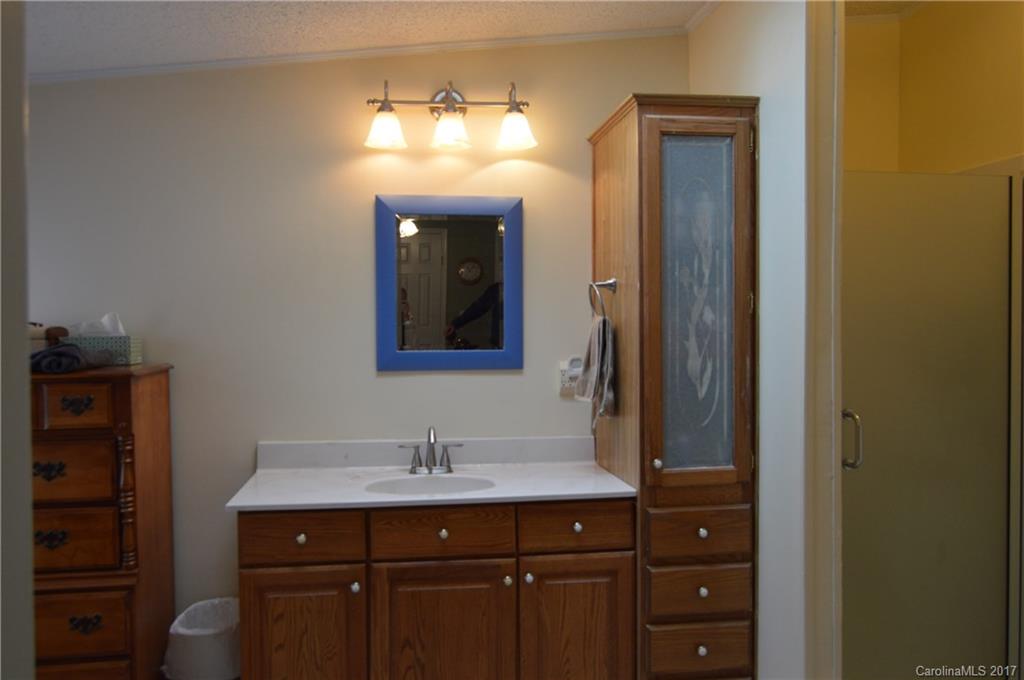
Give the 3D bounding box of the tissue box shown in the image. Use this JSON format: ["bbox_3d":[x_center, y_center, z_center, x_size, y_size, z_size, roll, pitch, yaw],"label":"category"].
[{"bbox_3d":[-1.391,0.037,2.602,0.224,0.098,0.122,0,1,-8],"label":"tissue box"}]

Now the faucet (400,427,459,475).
[{"bbox_3d":[-0.280,0.398,2.696,0.231,0.160,0.145,0,1,-8],"label":"faucet"}]

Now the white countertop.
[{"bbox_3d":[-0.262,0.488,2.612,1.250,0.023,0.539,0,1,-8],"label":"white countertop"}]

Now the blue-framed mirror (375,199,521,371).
[{"bbox_3d":[-0.229,-0.209,2.862,0.547,0.646,0.026,0,1,-8],"label":"blue-framed mirror"}]

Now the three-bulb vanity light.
[{"bbox_3d":[-0.216,-0.811,2.774,0.626,0.234,0.182,0,1,-8],"label":"three-bulb vanity light"}]

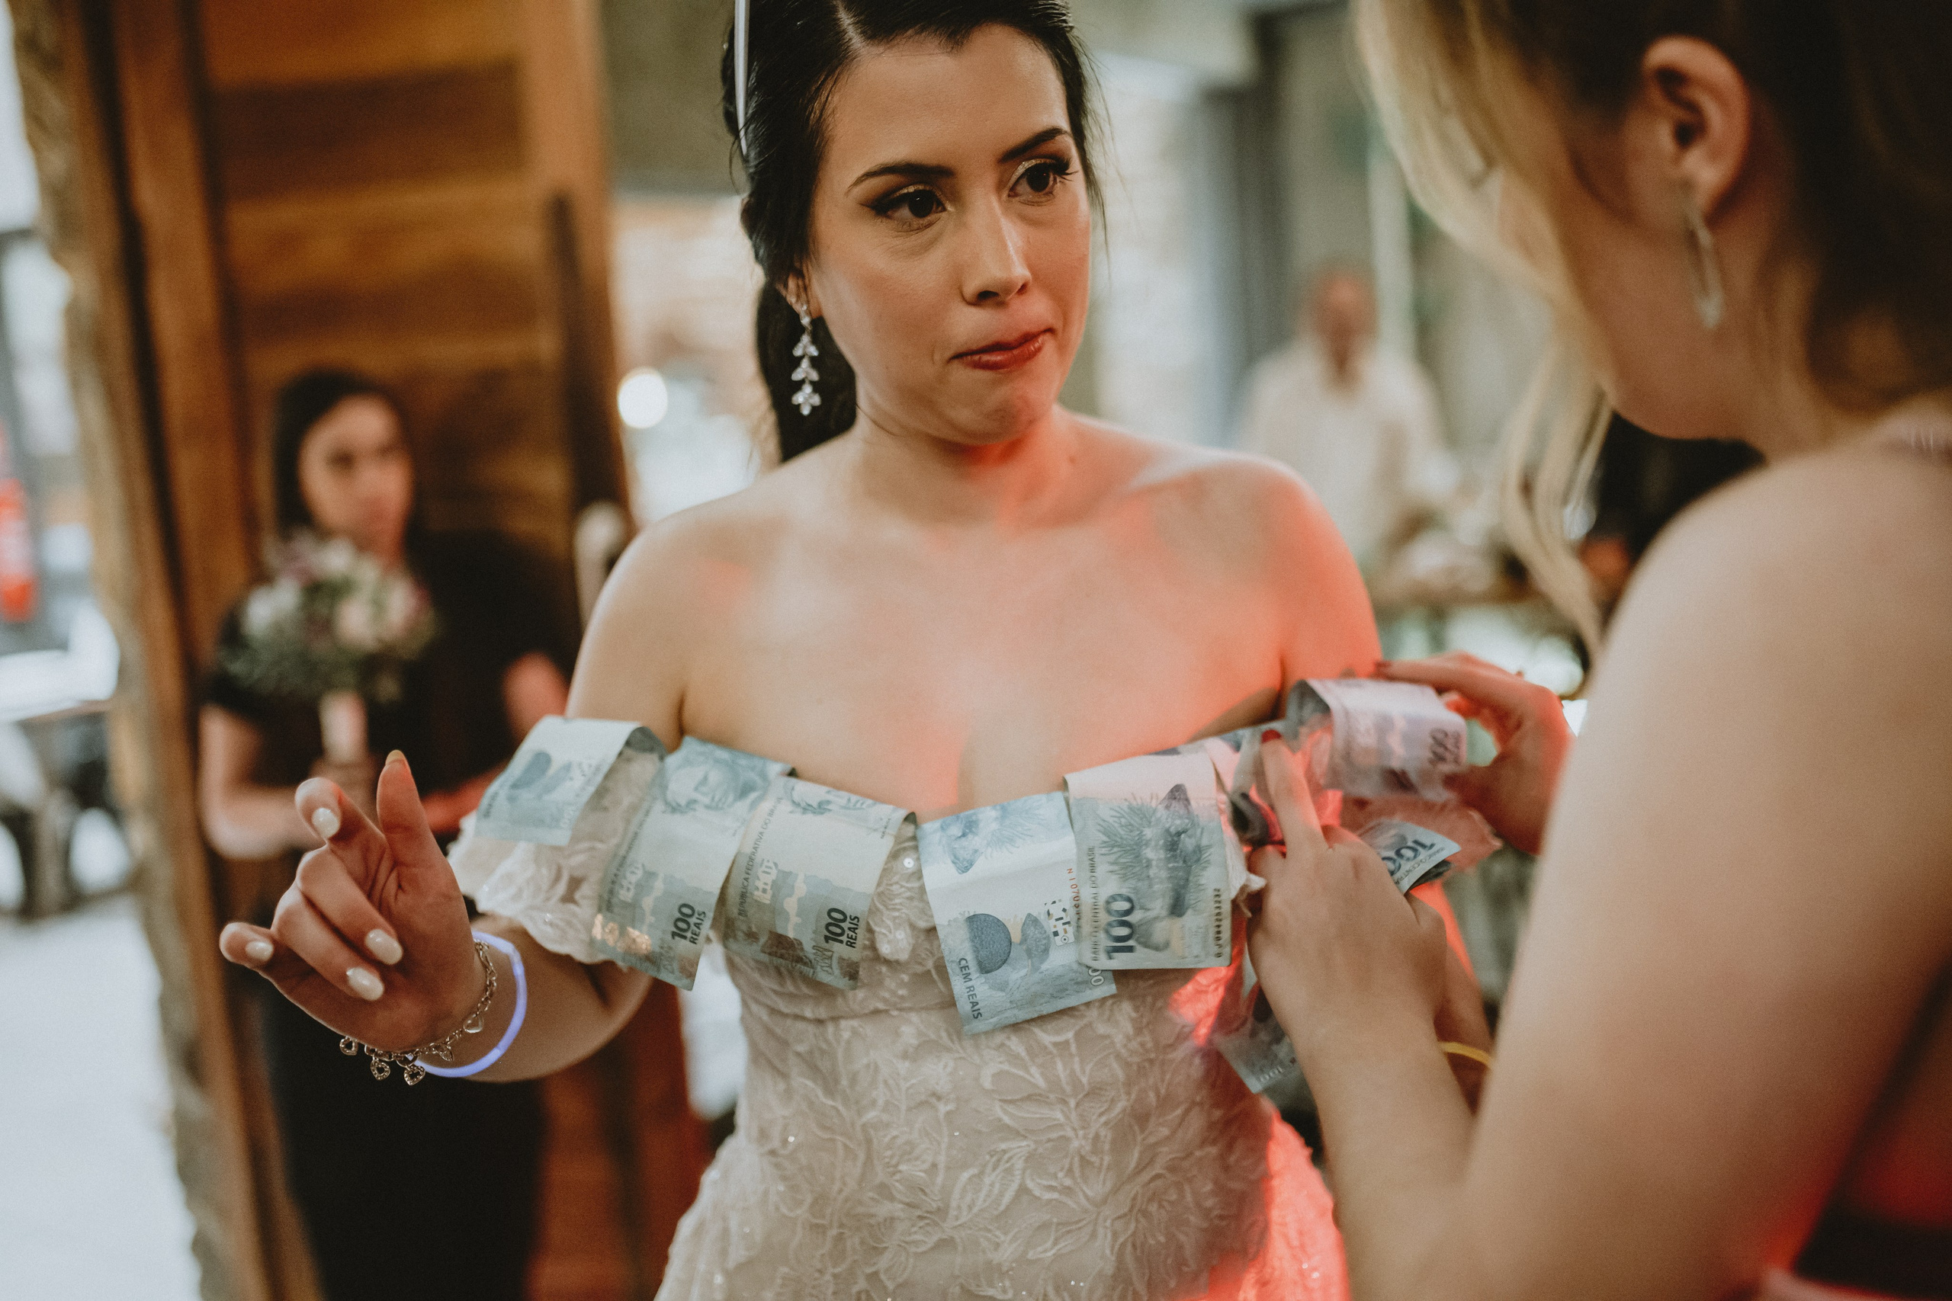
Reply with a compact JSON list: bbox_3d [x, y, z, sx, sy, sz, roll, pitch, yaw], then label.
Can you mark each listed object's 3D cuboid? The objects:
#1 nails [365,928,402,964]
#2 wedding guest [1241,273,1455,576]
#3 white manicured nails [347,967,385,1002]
[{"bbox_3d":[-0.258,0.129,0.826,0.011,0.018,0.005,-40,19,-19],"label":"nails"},{"bbox_3d":[1.040,-0.180,5.170,0.580,1.700,0.400,-5,9,-1],"label":"wedding guest"},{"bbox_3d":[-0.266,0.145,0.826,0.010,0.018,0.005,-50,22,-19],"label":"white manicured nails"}]

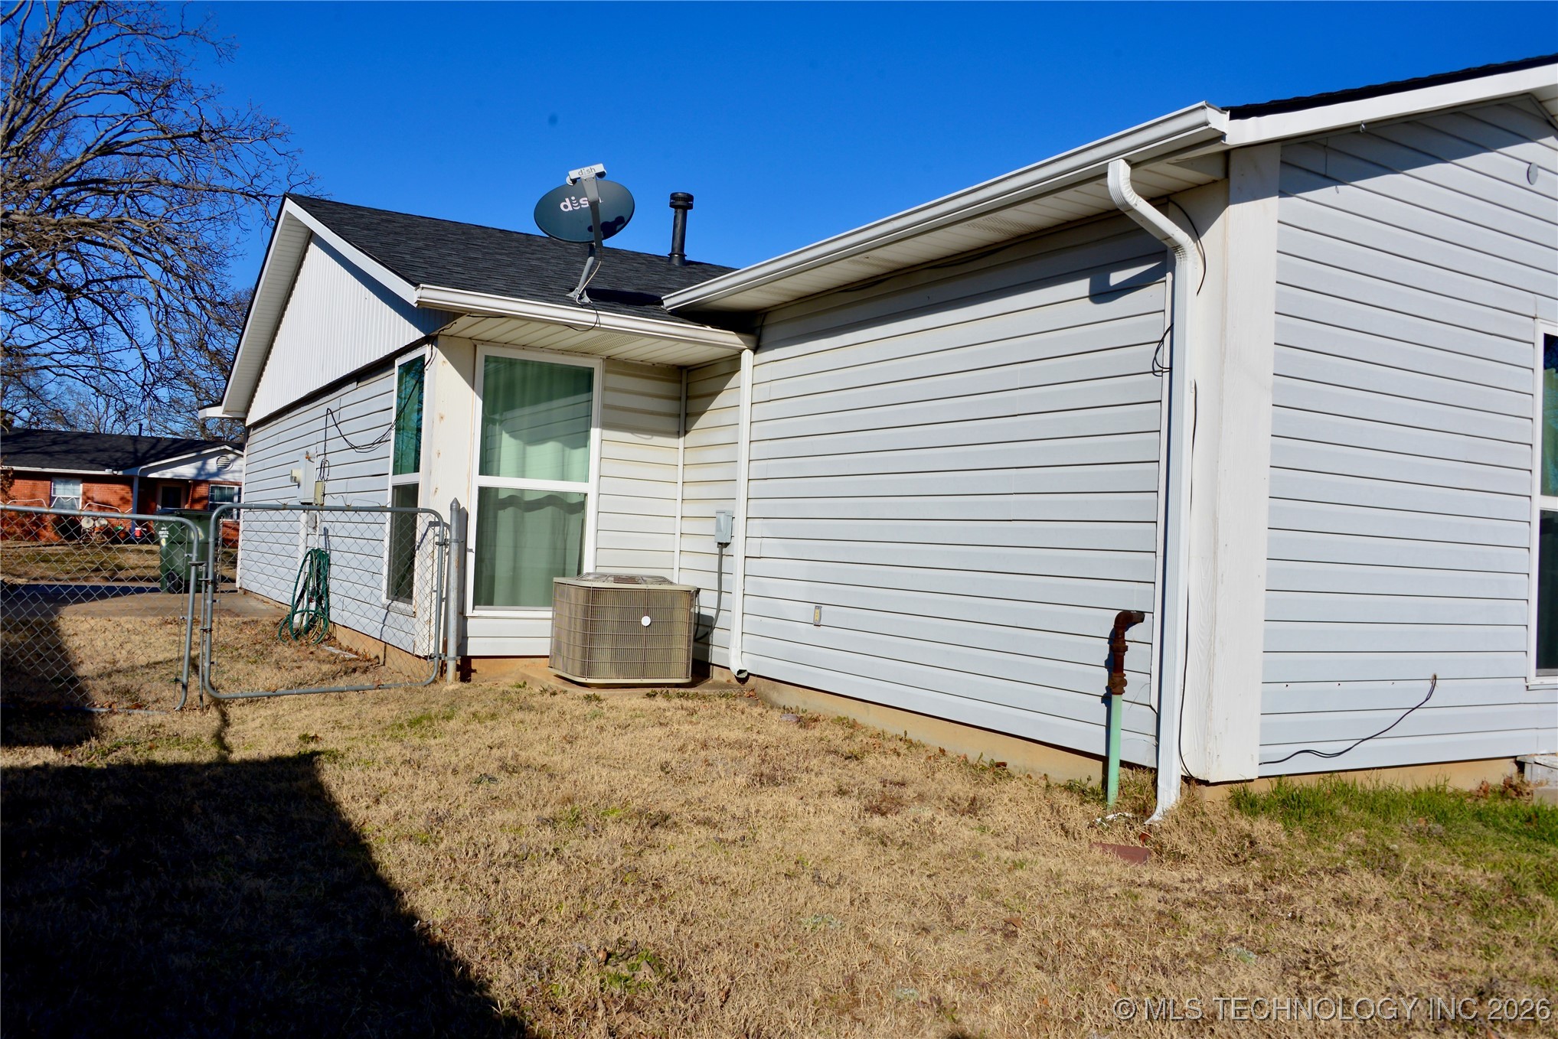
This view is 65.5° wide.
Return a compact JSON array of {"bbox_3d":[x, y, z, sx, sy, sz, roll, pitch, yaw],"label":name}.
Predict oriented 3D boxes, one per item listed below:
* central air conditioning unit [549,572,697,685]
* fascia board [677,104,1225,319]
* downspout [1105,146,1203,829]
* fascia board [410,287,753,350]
[{"bbox_3d":[-1.036,0.711,7.952,0.760,0.685,0.780,4,-2,-31],"label":"central air conditioning unit"},{"bbox_3d":[0.413,-1.456,6.347,0.125,0.125,4.555,4,-2,-31],"label":"fascia board"},{"bbox_3d":[1.463,-0.102,4.837,0.440,2.585,0.110,4,-2,-31],"label":"downspout"},{"bbox_3d":[-1.121,-1.227,7.525,2.230,0.118,0.125,4,-2,-31],"label":"fascia board"}]

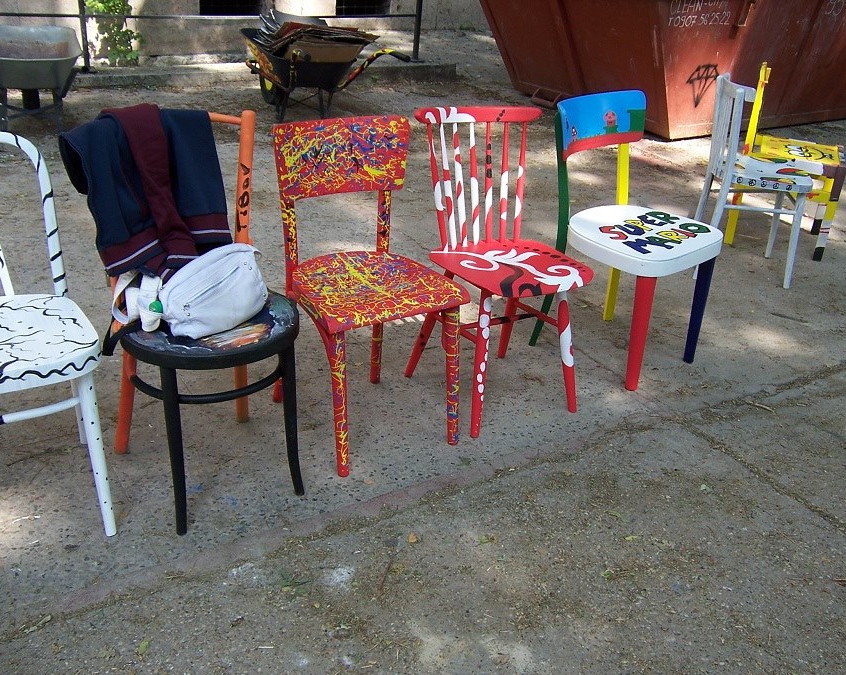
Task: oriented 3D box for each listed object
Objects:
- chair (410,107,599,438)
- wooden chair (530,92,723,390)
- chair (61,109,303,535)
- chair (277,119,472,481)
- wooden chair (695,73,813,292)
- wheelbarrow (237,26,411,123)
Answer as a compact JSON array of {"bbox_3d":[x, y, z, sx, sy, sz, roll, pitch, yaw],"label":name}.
[{"bbox_3d":[0.248,-0.209,2.596,0.460,0.860,0.450,-10,29,-28],"label":"chair"},{"bbox_3d":[0.733,-0.344,2.942,0.460,0.870,0.490,-16,33,-36],"label":"wooden chair"},{"bbox_3d":[-0.530,-0.048,2.093,0.450,0.900,0.455,-13,31,-32],"label":"chair"},{"bbox_3d":[-0.154,-0.137,2.384,0.450,0.860,0.450,-13,31,-31],"label":"chair"},{"bbox_3d":[1.489,-0.710,3.868,0.440,0.830,0.430,6,26,4],"label":"wooden chair"},{"bbox_3d":[-0.828,-1.820,6.028,0.680,0.600,1.530,-12,30,-30],"label":"wheelbarrow"}]

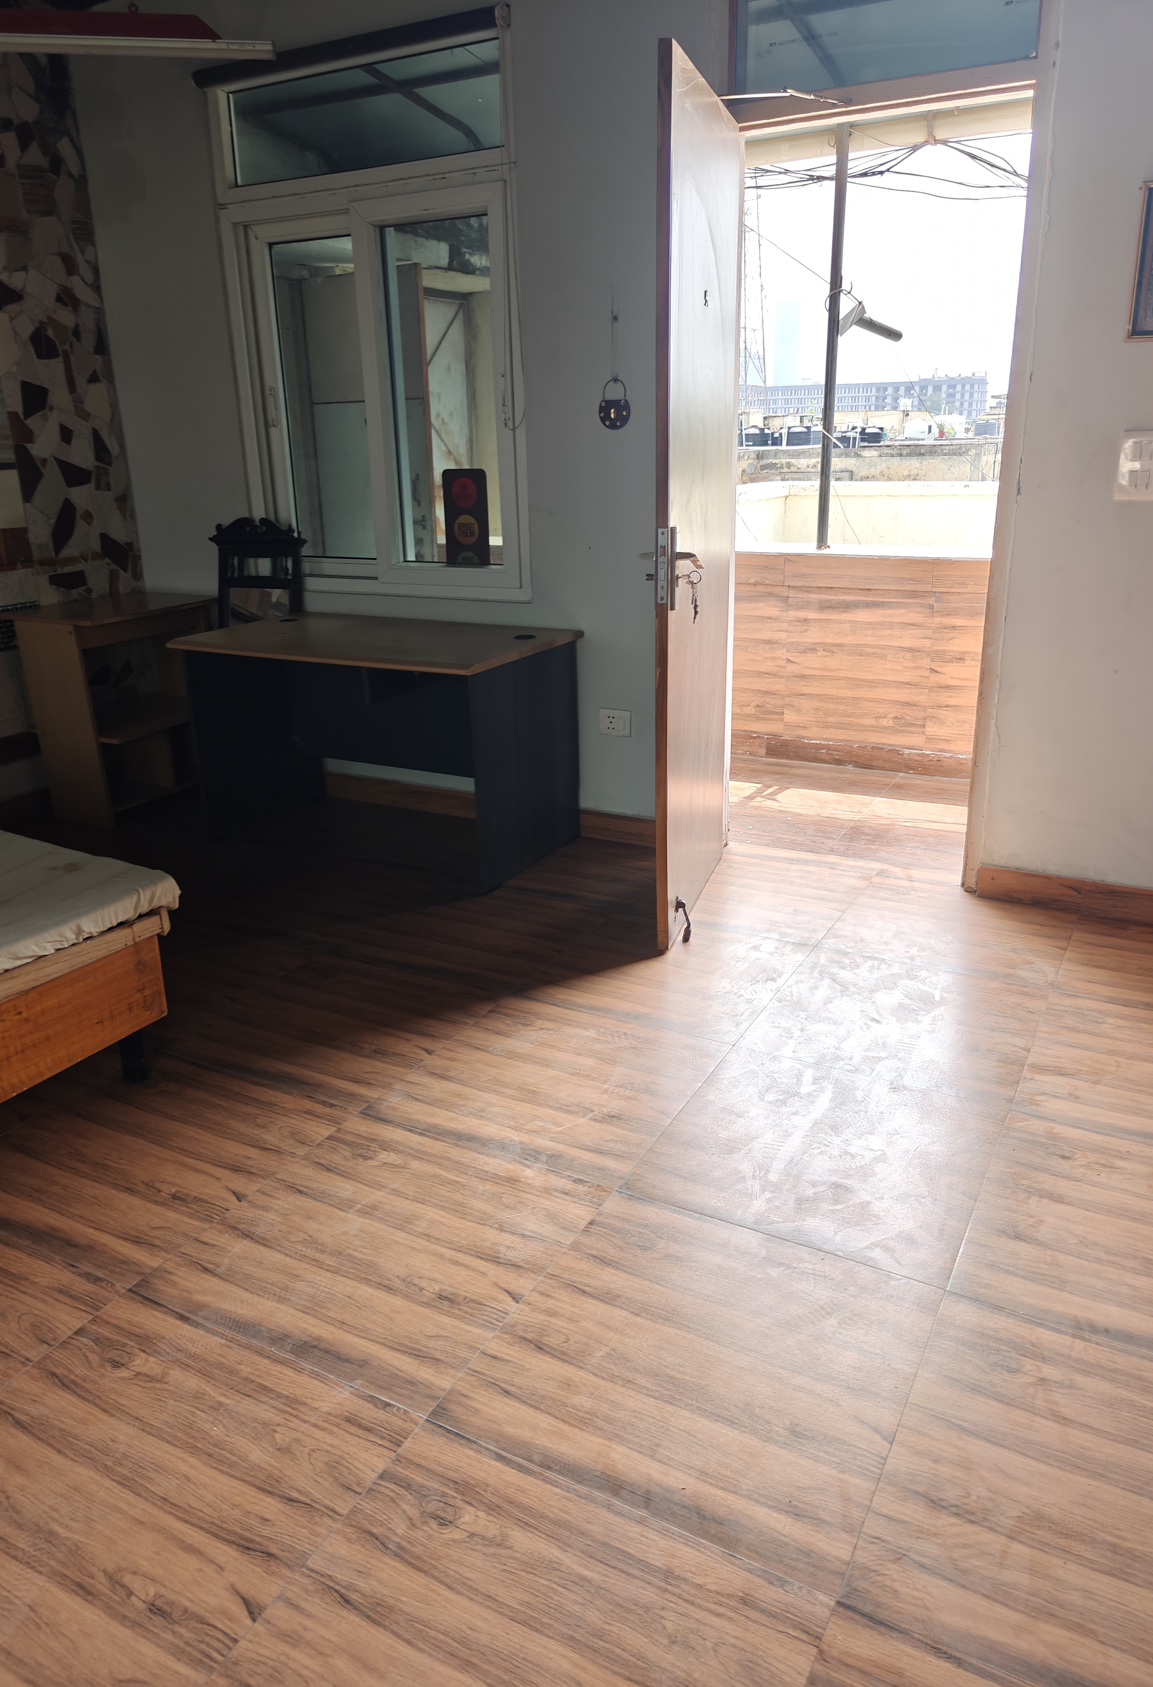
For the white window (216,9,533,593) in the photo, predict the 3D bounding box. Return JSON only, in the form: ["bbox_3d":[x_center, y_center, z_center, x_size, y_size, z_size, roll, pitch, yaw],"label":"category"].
[{"bbox_3d":[-0.693,-1.706,3.870,1.240,1.660,0.080,9,22,28],"label":"white window"}]

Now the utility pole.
[{"bbox_3d":[1.016,-1.966,4.441,0.050,1.575,0.050,9,22,28],"label":"utility pole"}]

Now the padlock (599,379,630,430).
[{"bbox_3d":[0.121,-1.356,3.464,0.110,0.148,0.028,9,22,28],"label":"padlock"}]

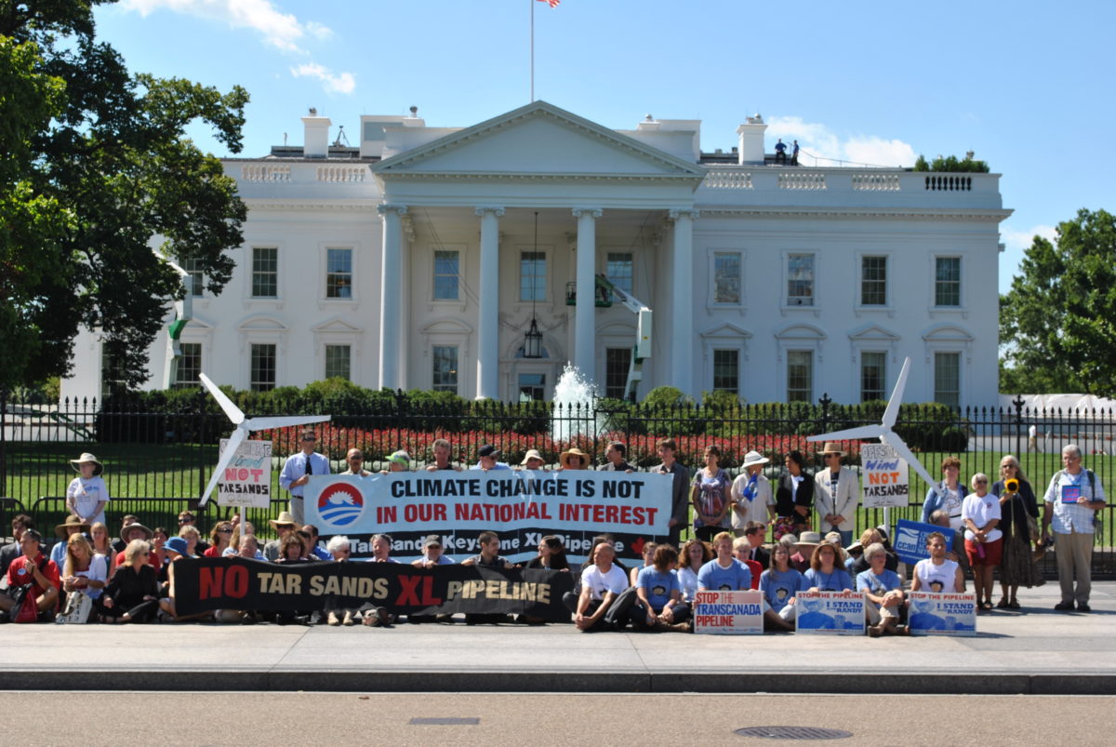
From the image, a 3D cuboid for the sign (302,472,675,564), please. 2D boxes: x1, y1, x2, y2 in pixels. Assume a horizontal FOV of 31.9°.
[{"bbox_3d":[-0.787,1.647,22.200,4.182,1.067,0.150,1,-3,-2],"label":"sign"}]

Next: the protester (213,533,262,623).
[{"bbox_3d":[-3.214,2.051,19.769,0.550,0.843,0.720,0,-3,1],"label":"protester"}]

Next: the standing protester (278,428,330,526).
[{"bbox_3d":[-2.829,1.537,21.800,0.580,1.841,0.420,1,-3,-6],"label":"standing protester"}]

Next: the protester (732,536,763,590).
[{"bbox_3d":[1.930,2.096,20.013,0.550,0.840,0.720,0,-2,0],"label":"protester"}]

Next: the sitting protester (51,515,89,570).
[{"bbox_3d":[-5.219,2.020,21.000,0.540,0.993,0.720,1,-2,-6],"label":"sitting protester"}]

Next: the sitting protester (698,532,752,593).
[{"bbox_3d":[1.653,2.032,19.250,0.620,0.933,0.750,1,-2,-1],"label":"sitting protester"}]

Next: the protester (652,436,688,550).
[{"bbox_3d":[1.239,1.614,21.898,0.510,1.770,0.400,0,-3,6],"label":"protester"}]

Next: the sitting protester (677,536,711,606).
[{"bbox_3d":[1.292,1.963,18.327,0.580,0.809,0.800,1,-3,-3],"label":"sitting protester"}]

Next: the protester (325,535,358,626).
[{"bbox_3d":[-2.162,2.052,19.513,0.460,0.830,0.820,1,-2,-5],"label":"protester"}]

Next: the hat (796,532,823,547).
[{"bbox_3d":[2.631,1.739,20.600,0.310,0.157,0.340,1,-2,3],"label":"hat"}]

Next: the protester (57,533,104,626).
[{"bbox_3d":[-4.817,2.051,19.800,0.530,0.872,0.720,0,-2,14],"label":"protester"}]

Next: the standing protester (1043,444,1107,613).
[{"bbox_3d":[5.689,1.690,21.528,0.700,1.800,0.420,0,-2,14],"label":"standing protester"}]

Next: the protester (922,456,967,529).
[{"bbox_3d":[4.346,1.765,22.037,0.500,1.655,0.350,1,-3,-5],"label":"protester"}]

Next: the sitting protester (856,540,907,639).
[{"bbox_3d":[2.930,1.947,17.678,0.520,0.829,0.850,1,-3,-5],"label":"sitting protester"}]

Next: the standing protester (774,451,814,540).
[{"bbox_3d":[2.656,1.695,22.045,0.480,1.648,0.360,1,-3,-3],"label":"standing protester"}]

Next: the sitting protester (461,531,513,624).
[{"bbox_3d":[-0.702,2.044,19.664,0.600,0.880,0.780,1,-2,-5],"label":"sitting protester"}]

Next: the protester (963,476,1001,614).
[{"bbox_3d":[4.538,1.802,20.939,0.430,1.461,0.330,1,-3,-3],"label":"protester"}]

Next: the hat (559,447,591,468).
[{"bbox_3d":[0.188,0.962,21.979,0.340,0.150,0.360,1,-23,0],"label":"hat"}]

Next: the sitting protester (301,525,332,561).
[{"bbox_3d":[-2.507,1.959,19.727,0.580,0.844,0.780,0,-3,14],"label":"sitting protester"}]

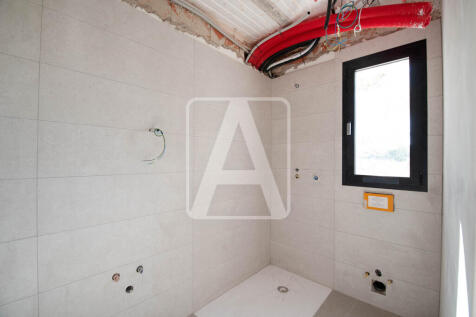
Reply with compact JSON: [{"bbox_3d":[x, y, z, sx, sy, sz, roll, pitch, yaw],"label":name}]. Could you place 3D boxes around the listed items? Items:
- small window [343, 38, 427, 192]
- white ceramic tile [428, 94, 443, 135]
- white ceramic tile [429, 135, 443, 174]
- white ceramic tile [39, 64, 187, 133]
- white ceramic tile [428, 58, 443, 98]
[{"bbox_3d":[1.355,-0.357,1.887,0.647,1.281,0.073,0,0,43],"label":"small window"},{"bbox_3d":[1.609,-0.348,1.618,0.079,0.317,0.012,0,0,43],"label":"white ceramic tile"},{"bbox_3d":[1.608,-0.031,1.616,0.079,0.317,0.012,0,0,43],"label":"white ceramic tile"},{"bbox_3d":[-0.735,-0.360,1.419,0.965,0.315,0.010,1,-1,-44],"label":"white ceramic tile"},{"bbox_3d":[1.611,-0.665,1.620,0.079,0.317,0.012,0,0,43],"label":"white ceramic tile"}]

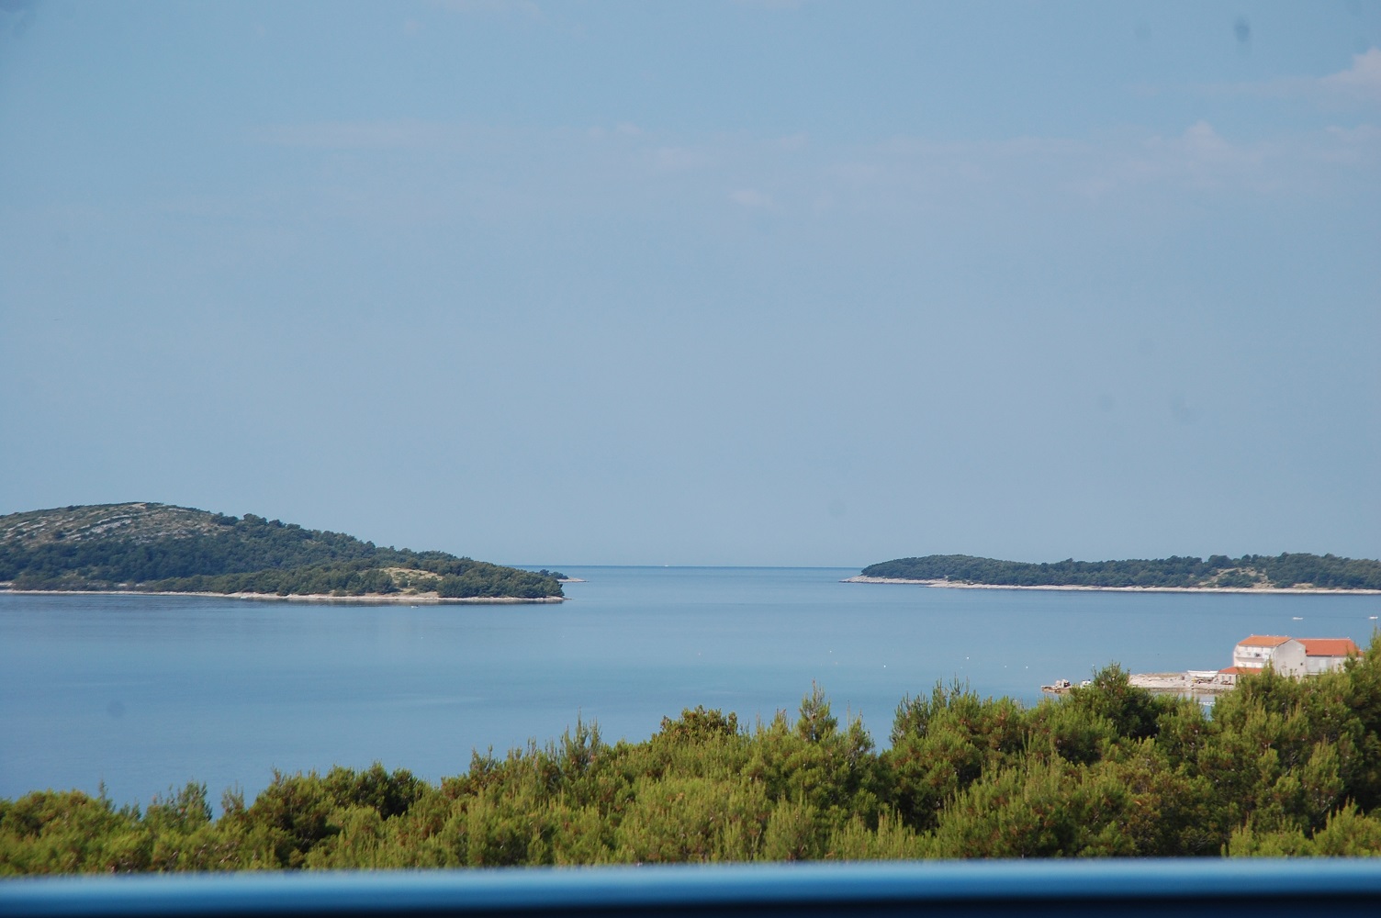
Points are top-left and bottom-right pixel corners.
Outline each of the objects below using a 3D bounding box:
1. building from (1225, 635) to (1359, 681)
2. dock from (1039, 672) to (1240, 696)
[{"bbox_3d":[134.700,45.500,912.000,28.000,11.000,17.000,1,-2,-30],"label":"building"},{"bbox_3d":[101.600,51.100,914.000,40.000,3.000,30.000,1,-1,-12],"label":"dock"}]

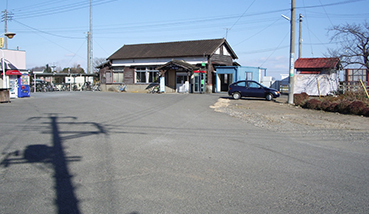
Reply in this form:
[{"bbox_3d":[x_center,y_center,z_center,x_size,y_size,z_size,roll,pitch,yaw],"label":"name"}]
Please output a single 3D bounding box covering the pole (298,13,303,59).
[{"bbox_3d":[12.293,-5.756,39.684,0.280,8.600,0.280,0,4,0],"label":"pole"}]

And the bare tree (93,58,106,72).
[{"bbox_3d":[-14.697,-5.950,64.738,4.200,5.300,4.200,0,4,0],"label":"bare tree"}]

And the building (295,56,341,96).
[{"bbox_3d":[12.585,-2.817,35.188,3.800,3.400,2.700,2,5,30],"label":"building"}]

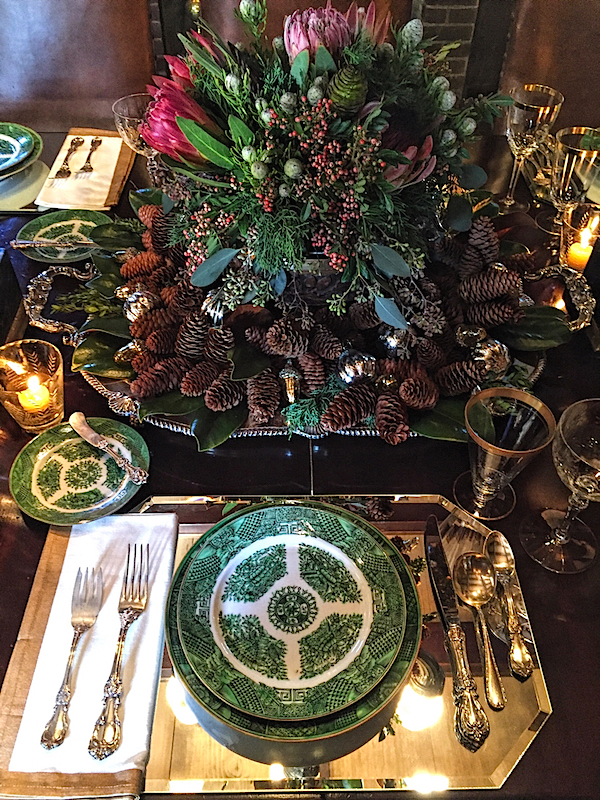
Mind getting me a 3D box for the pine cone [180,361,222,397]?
[{"bbox_3d":[-0.122,-0.031,0.852,0.036,0.036,0.065,33,66,27],"label":"pine cone"}]

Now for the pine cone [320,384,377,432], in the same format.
[{"bbox_3d":[0.060,0.008,0.819,0.080,0.041,0.041,-35,55,-24],"label":"pine cone"}]

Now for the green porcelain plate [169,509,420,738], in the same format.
[{"bbox_3d":[-0.006,0.200,0.636,0.232,0.036,0.232,0,47,0],"label":"green porcelain plate"}]

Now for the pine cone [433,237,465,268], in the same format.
[{"bbox_3d":[0.213,-0.210,0.955,0.064,0.038,0.038,11,41,-30],"label":"pine cone"}]

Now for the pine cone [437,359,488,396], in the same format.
[{"bbox_3d":[0.202,-0.028,0.832,0.078,0.041,0.041,-20,50,-18],"label":"pine cone"}]

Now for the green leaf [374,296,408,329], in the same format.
[{"bbox_3d":[0.112,-0.106,0.820,0.062,0.010,0.026,43,92,7],"label":"green leaf"}]

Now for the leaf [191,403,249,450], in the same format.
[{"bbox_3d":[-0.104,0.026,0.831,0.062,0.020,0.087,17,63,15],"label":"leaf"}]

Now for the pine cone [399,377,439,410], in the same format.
[{"bbox_3d":[0.147,-0.008,0.818,0.044,0.044,0.060,28,43,24],"label":"pine cone"}]

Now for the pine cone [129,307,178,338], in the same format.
[{"bbox_3d":[-0.188,-0.099,0.860,0.066,0.036,0.036,-19,50,-17],"label":"pine cone"}]

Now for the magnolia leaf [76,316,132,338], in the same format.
[{"bbox_3d":[-0.262,-0.097,0.936,0.100,0.020,0.050,-4,59,-2],"label":"magnolia leaf"}]

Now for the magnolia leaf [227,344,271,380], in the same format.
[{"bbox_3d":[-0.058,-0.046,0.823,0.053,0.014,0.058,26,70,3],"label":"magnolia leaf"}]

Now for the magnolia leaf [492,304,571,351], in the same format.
[{"bbox_3d":[0.322,-0.100,0.932,0.122,0.024,0.072,1,63,1],"label":"magnolia leaf"}]

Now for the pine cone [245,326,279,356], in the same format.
[{"bbox_3d":[-0.044,-0.073,0.865,0.057,0.031,0.031,31,36,17],"label":"pine cone"}]

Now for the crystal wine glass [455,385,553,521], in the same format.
[{"bbox_3d":[0.209,0.063,0.710,0.087,0.127,0.087,0,46,0],"label":"crystal wine glass"}]

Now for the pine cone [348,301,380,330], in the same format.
[{"bbox_3d":[0.094,-0.121,0.922,0.066,0.038,0.038,-32,54,-33],"label":"pine cone"}]

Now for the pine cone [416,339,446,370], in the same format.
[{"bbox_3d":[0.161,-0.056,0.819,0.035,0.058,0.035,-40,51,11],"label":"pine cone"}]

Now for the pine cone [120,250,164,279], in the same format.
[{"bbox_3d":[-0.233,-0.201,0.988,0.071,0.037,0.037,-31,54,-20],"label":"pine cone"}]

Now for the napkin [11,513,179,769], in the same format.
[{"bbox_3d":[-0.190,0.227,0.659,0.118,0.012,0.256,-1,47,-1],"label":"napkin"}]

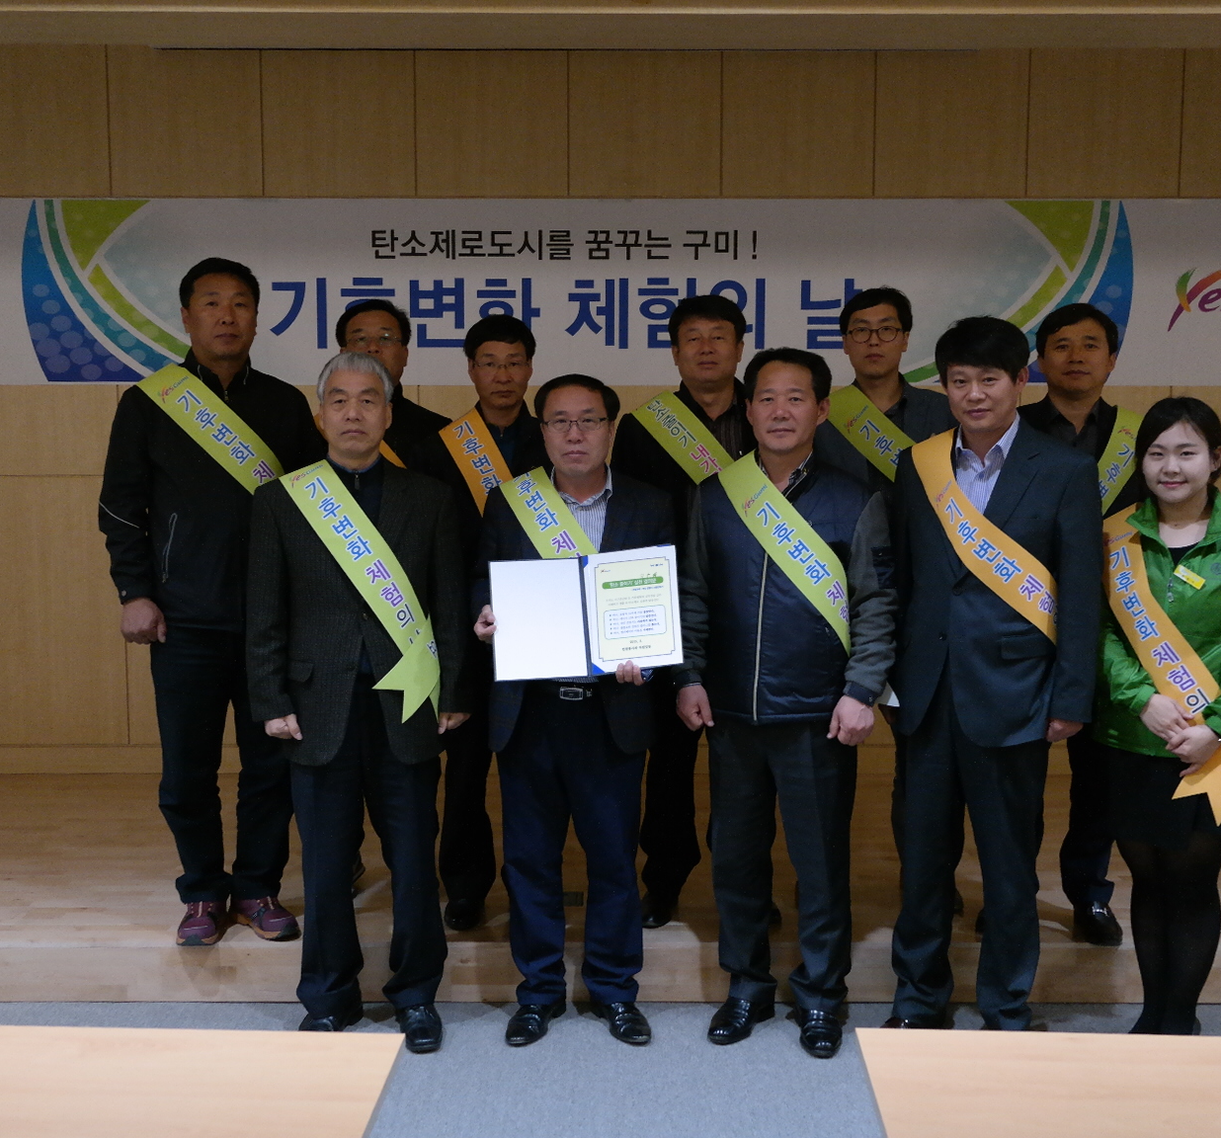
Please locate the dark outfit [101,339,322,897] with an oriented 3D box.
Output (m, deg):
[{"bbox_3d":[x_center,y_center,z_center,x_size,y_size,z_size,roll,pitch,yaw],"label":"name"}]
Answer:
[{"bbox_3d":[-1.083,0.169,3.898,0.624,1.507,0.320,-1,6,-7],"label":"dark outfit"}]

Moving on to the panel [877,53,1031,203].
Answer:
[{"bbox_3d":[1.293,-1.685,5.387,0.580,0.551,0.025,0,6,0],"label":"panel"}]

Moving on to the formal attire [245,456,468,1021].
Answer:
[{"bbox_3d":[-0.644,0.427,3.618,0.560,1.420,0.320,0,6,-3],"label":"formal attire"}]

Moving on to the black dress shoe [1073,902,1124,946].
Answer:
[{"bbox_3d":[1.353,0.947,3.955,0.102,0.105,0.285,1,6,9],"label":"black dress shoe"}]

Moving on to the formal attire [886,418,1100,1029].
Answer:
[{"bbox_3d":[0.929,0.394,3.476,0.500,1.517,0.310,1,6,14],"label":"formal attire"}]

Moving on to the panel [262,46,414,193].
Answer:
[{"bbox_3d":[-1.027,-1.687,5.388,0.580,0.551,0.025,0,6,0],"label":"panel"}]

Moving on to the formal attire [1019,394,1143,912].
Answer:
[{"bbox_3d":[1.292,0.236,3.970,0.500,1.431,0.300,1,6,8],"label":"formal attire"}]

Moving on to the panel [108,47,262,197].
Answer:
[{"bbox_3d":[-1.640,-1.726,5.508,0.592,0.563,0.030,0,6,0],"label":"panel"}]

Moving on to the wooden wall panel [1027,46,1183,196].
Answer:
[{"bbox_3d":[1.873,-1.684,5.386,0.580,0.551,0.025,0,6,0],"label":"wooden wall panel"}]

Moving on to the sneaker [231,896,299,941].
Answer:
[{"bbox_3d":[-0.962,0.928,3.942,0.105,0.110,0.280,-4,7,-38],"label":"sneaker"}]

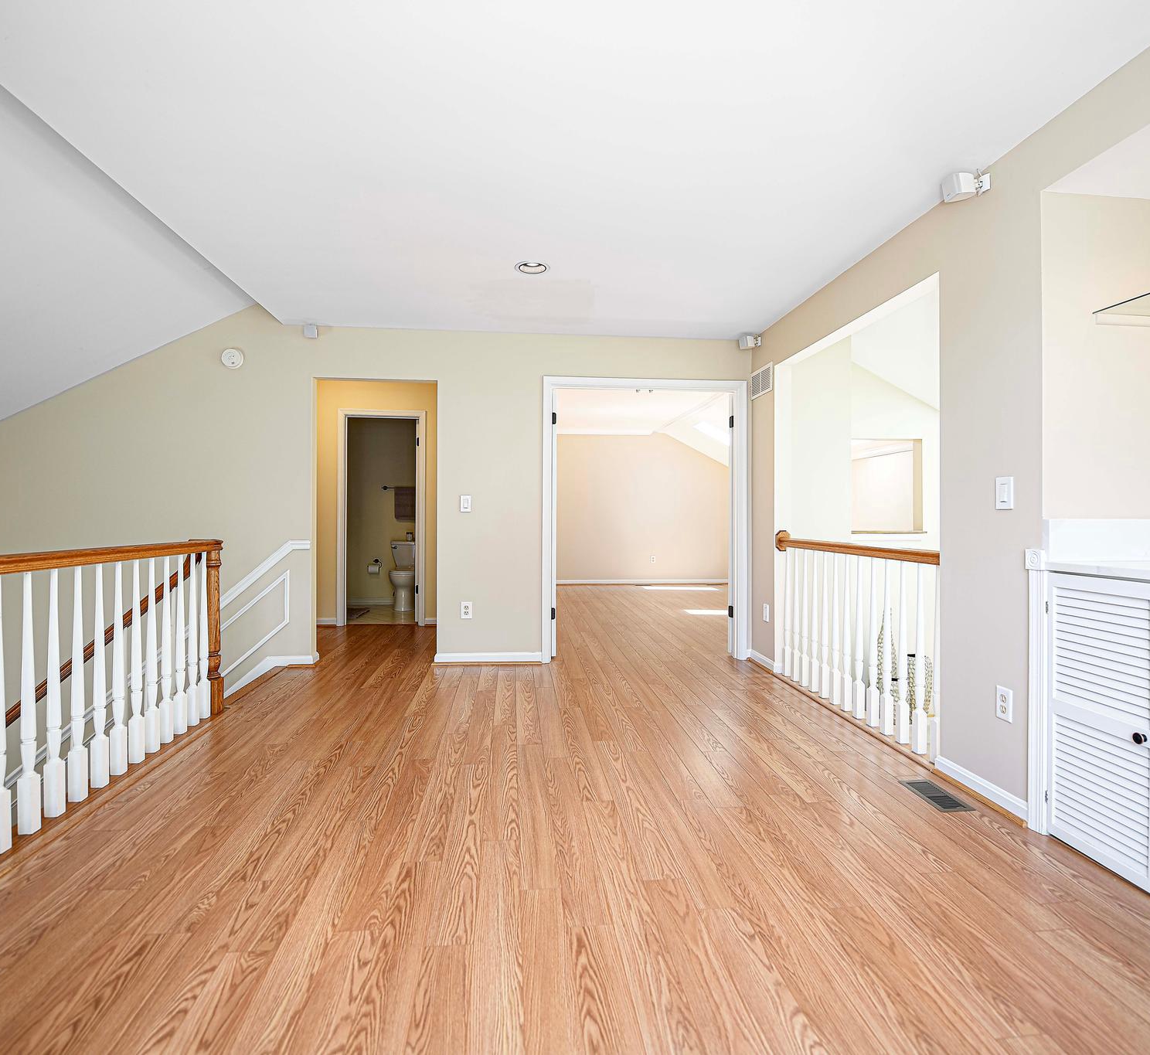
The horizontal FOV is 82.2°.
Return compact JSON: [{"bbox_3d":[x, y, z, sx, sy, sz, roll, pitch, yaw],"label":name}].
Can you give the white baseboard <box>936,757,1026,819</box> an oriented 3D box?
[{"bbox_3d":[1.572,1.007,2.574,0.015,0.078,0.499,0,1,-5],"label":"white baseboard"}]

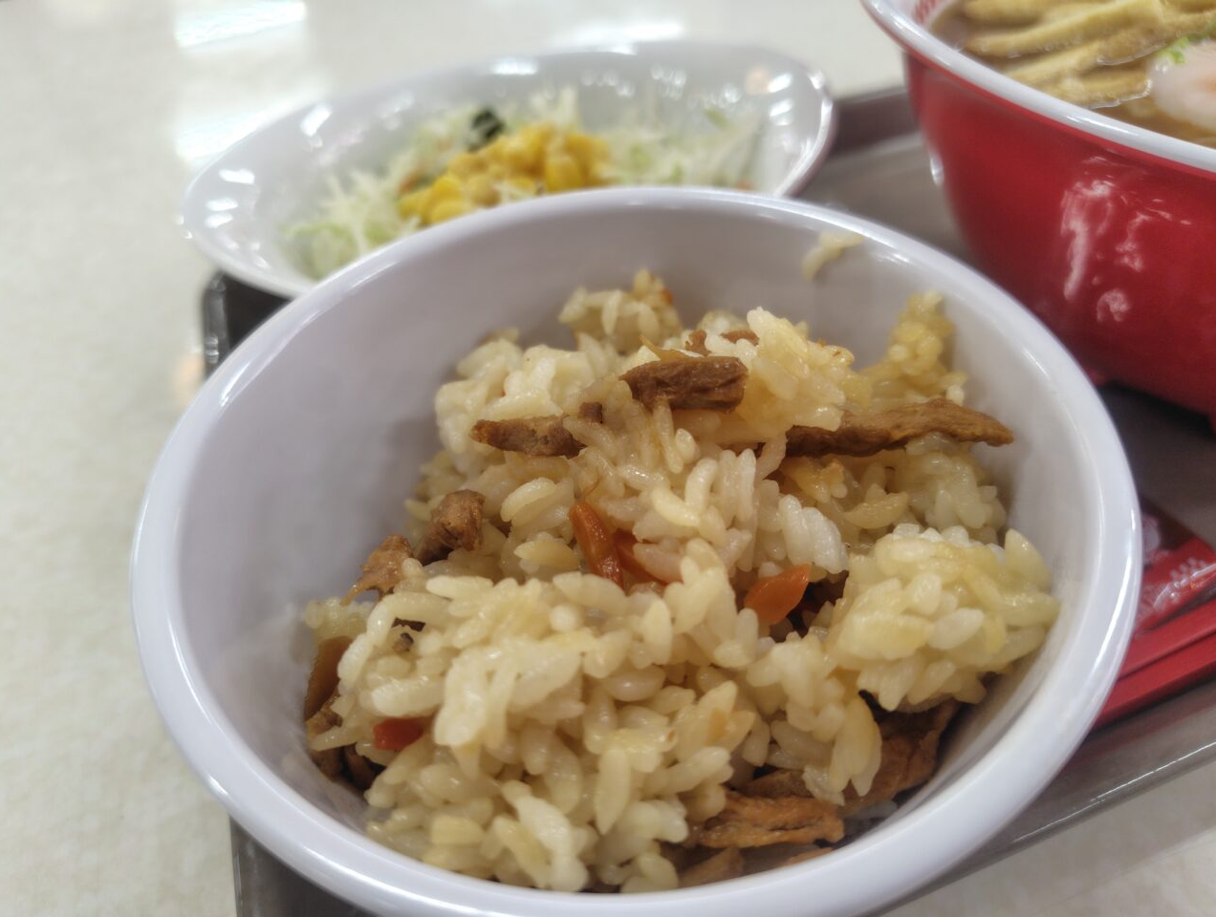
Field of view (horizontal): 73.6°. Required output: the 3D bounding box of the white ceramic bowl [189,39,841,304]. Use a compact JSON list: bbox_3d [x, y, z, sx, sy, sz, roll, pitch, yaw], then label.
[{"bbox_3d":[-0.019,-0.064,0.220,0.167,0.047,0.124,-23,48,-18],"label":"white ceramic bowl"}]

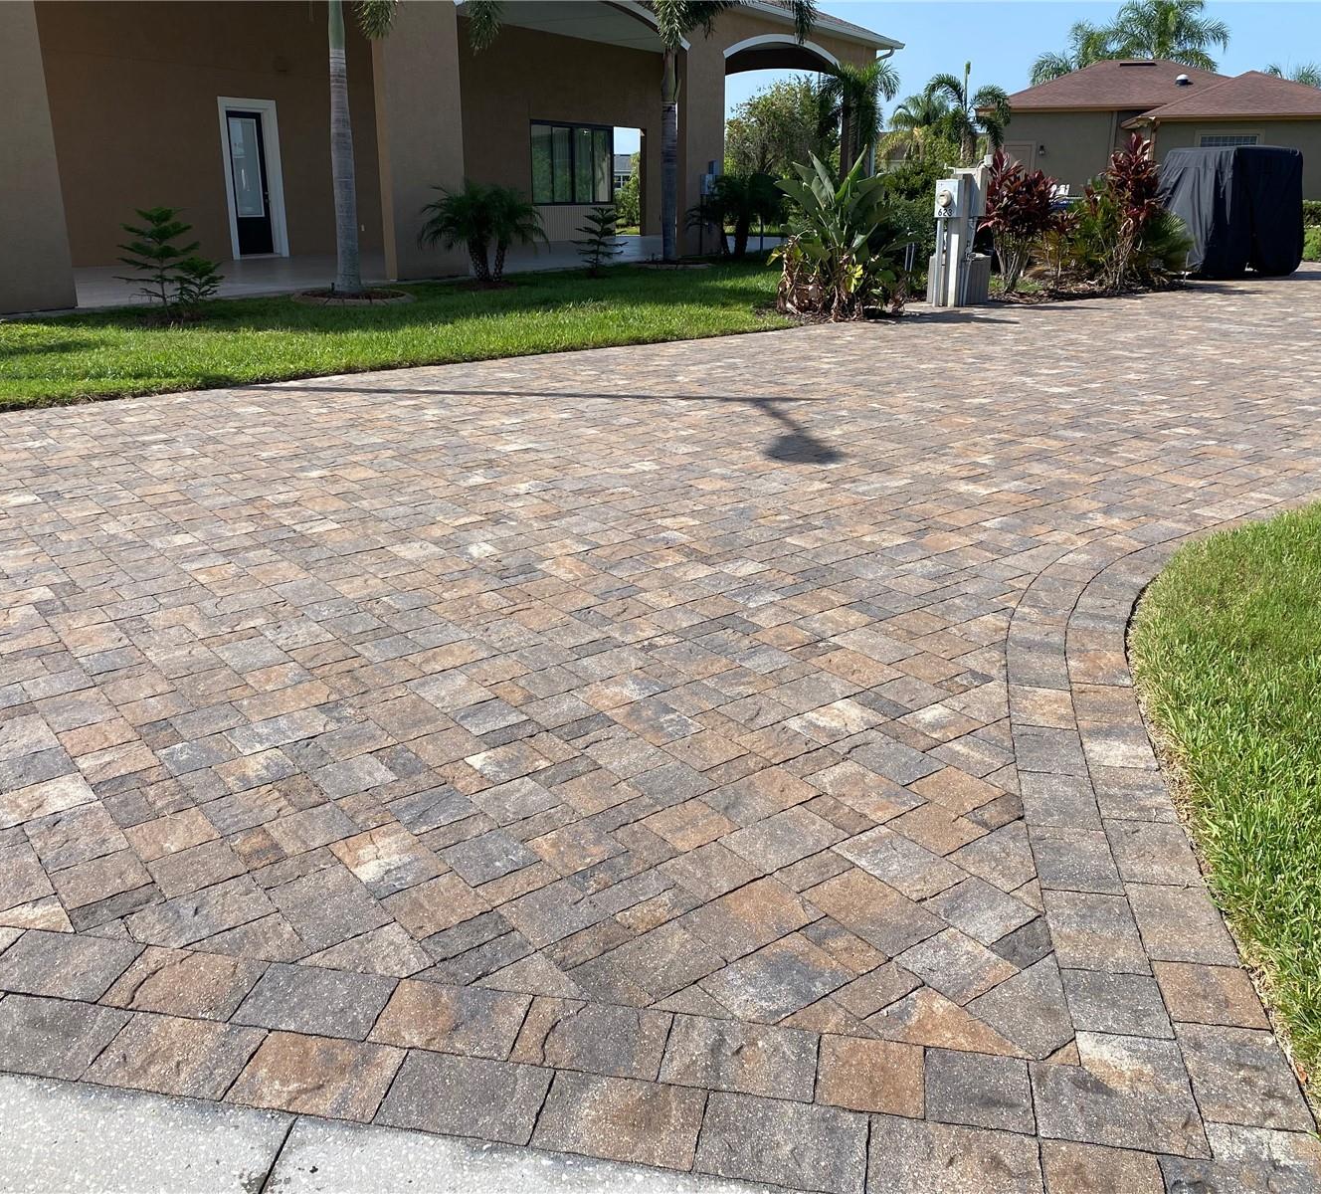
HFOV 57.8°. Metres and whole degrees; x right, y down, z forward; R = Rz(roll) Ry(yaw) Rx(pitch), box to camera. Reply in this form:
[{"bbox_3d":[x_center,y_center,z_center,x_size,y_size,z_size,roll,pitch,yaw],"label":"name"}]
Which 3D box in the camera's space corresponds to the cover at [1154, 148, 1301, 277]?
[{"bbox_3d":[8.767,-6.090,18.946,1.270,1.860,2.400,-2,19,-9],"label":"cover"}]

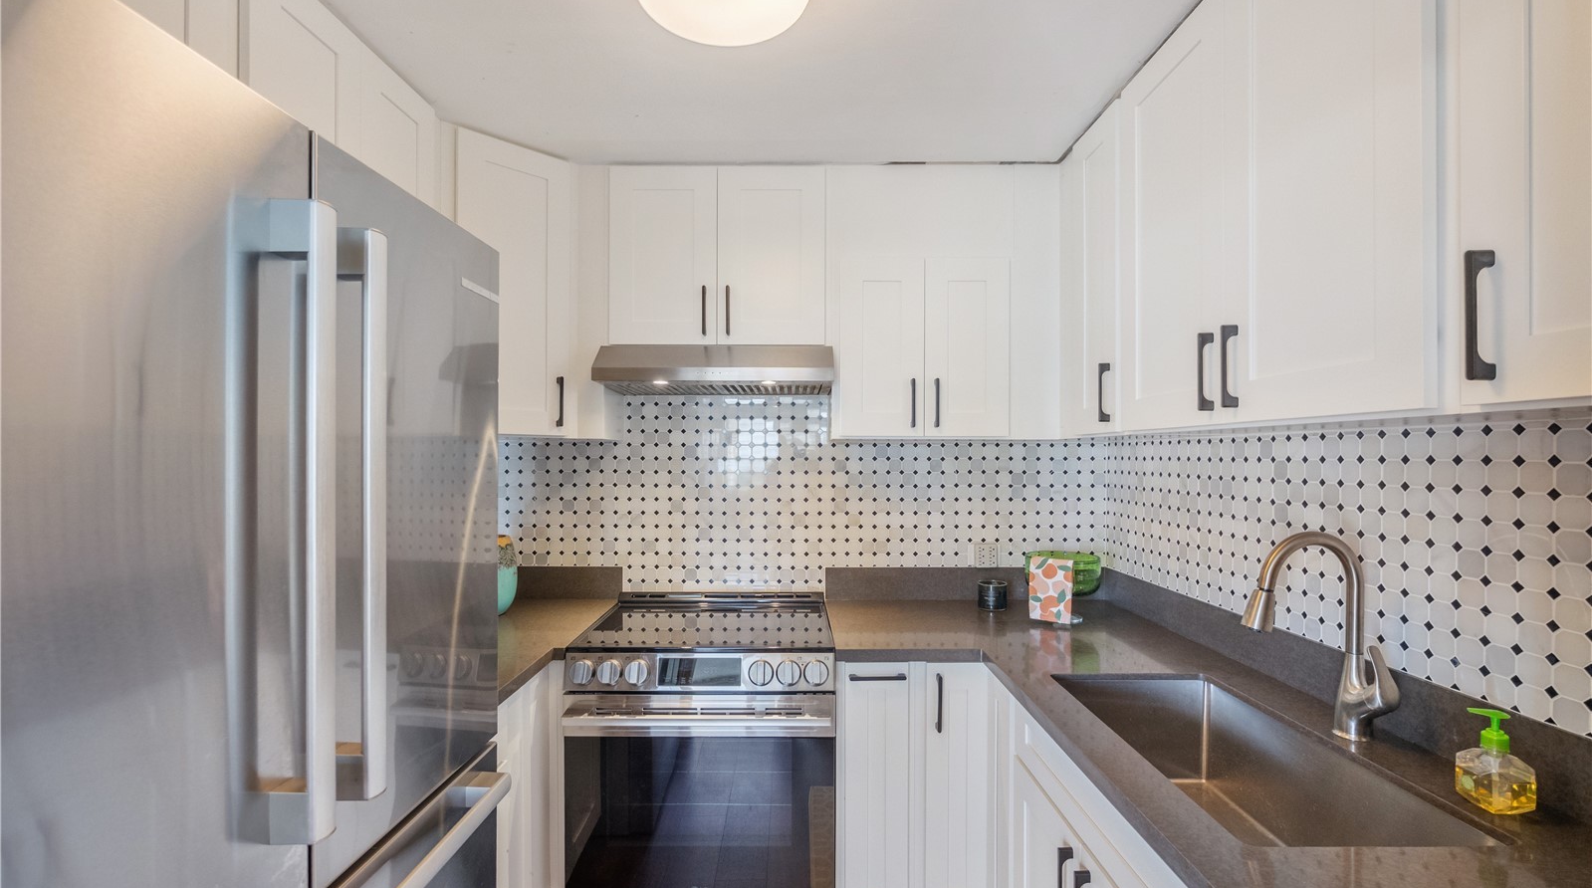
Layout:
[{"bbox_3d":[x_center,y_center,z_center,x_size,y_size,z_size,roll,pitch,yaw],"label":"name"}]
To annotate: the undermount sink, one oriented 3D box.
[{"bbox_3d":[0.810,0.690,1.224,0.380,0.240,0.715,0,-1,0],"label":"undermount sink"}]

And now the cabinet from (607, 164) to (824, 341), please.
[{"bbox_3d":[-0.262,-0.622,2.258,0.727,0.590,0.320,0,-1,0],"label":"cabinet"}]

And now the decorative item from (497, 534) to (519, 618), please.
[{"bbox_3d":[-1.030,0.439,2.175,0.180,0.265,0.180,0,-1,0],"label":"decorative item"}]

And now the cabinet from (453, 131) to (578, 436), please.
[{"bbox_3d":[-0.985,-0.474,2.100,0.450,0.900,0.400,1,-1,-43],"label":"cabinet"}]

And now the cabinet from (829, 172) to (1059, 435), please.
[{"bbox_3d":[0.480,-0.467,2.259,0.750,0.900,0.315,0,-1,0],"label":"cabinet"}]

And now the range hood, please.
[{"bbox_3d":[-0.264,-0.257,2.208,0.759,0.140,0.410,0,-1,0],"label":"range hood"}]

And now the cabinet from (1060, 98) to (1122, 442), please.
[{"bbox_3d":[1.003,-0.469,1.899,0.316,0.885,0.415,0,-1,0],"label":"cabinet"}]

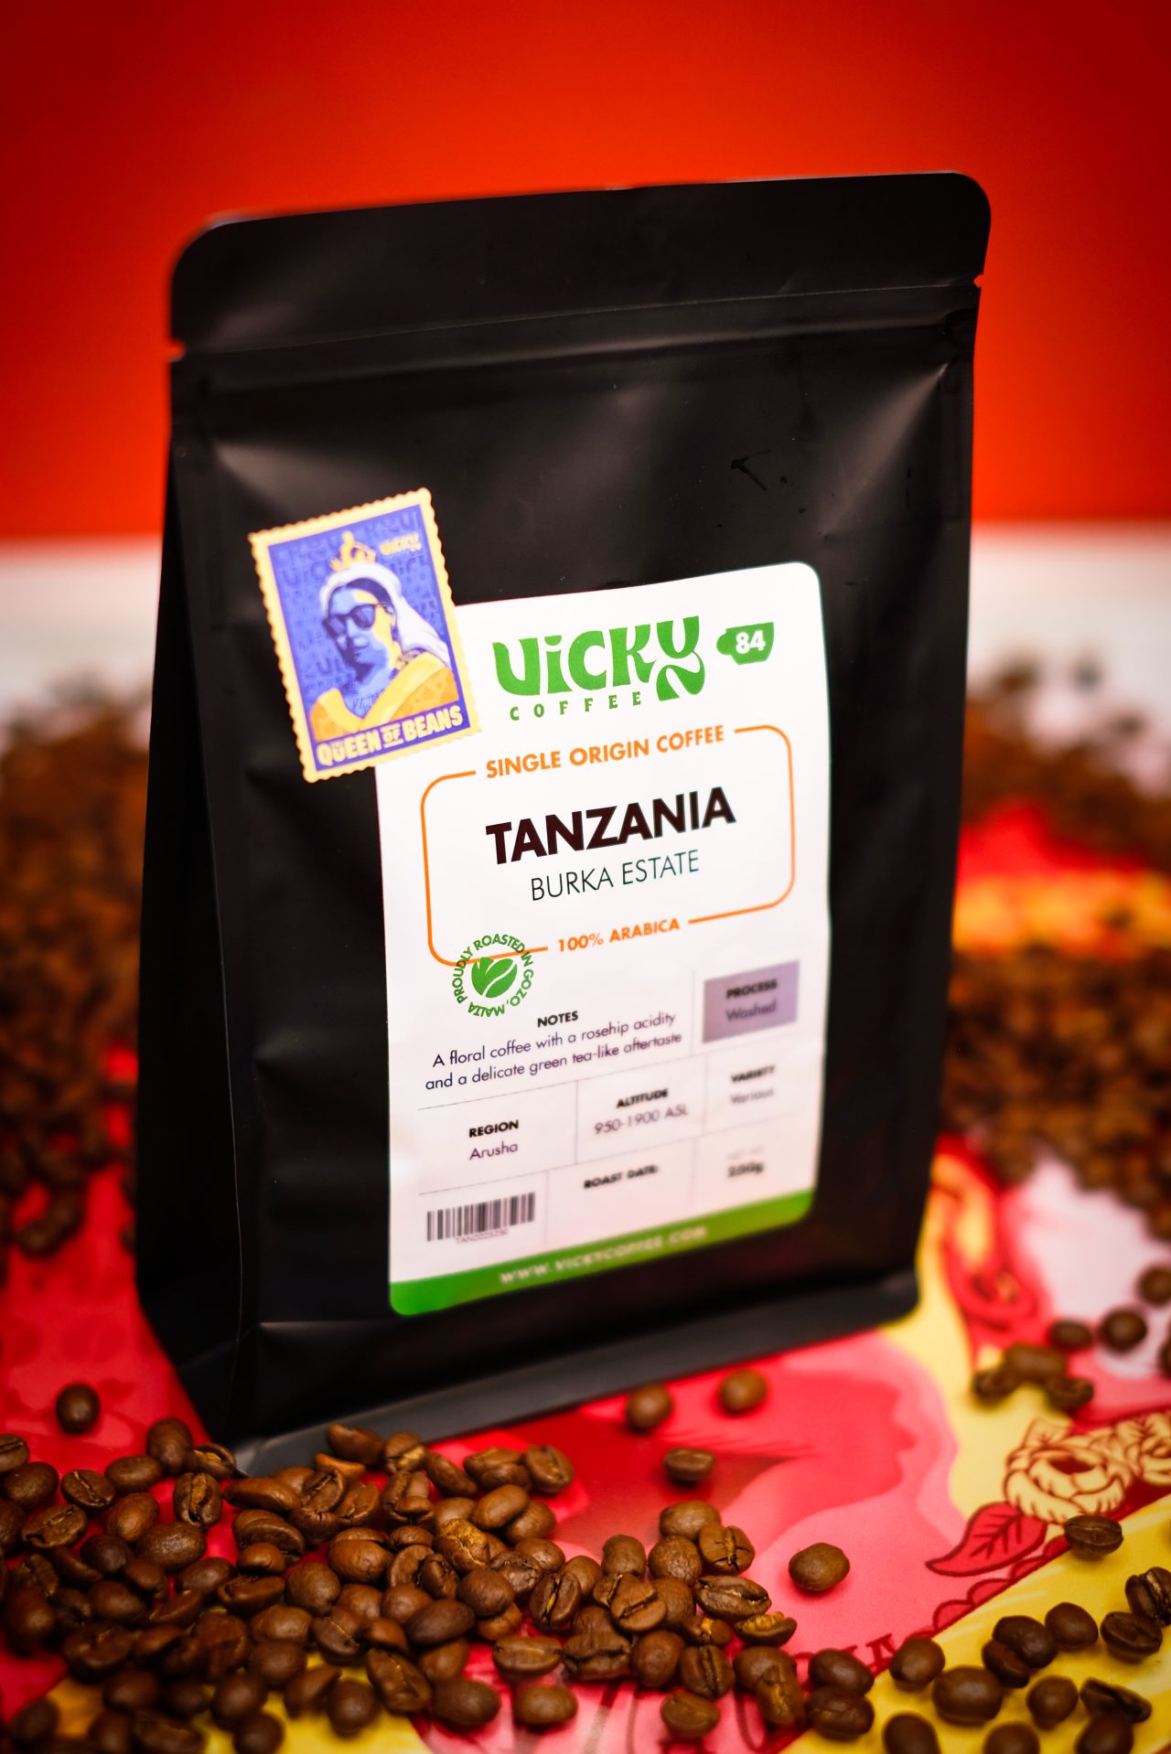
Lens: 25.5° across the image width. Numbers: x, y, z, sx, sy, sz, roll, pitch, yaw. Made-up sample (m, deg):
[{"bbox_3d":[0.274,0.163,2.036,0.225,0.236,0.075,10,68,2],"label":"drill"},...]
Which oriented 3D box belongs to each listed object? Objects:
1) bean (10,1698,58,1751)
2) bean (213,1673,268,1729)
[{"bbox_3d":[-0.081,0.125,0.381,0.007,0.006,0.011,-15,12,-4],"label":"bean"},{"bbox_3d":[-0.054,0.127,0.400,0.008,0.006,0.010,17,31,28],"label":"bean"}]

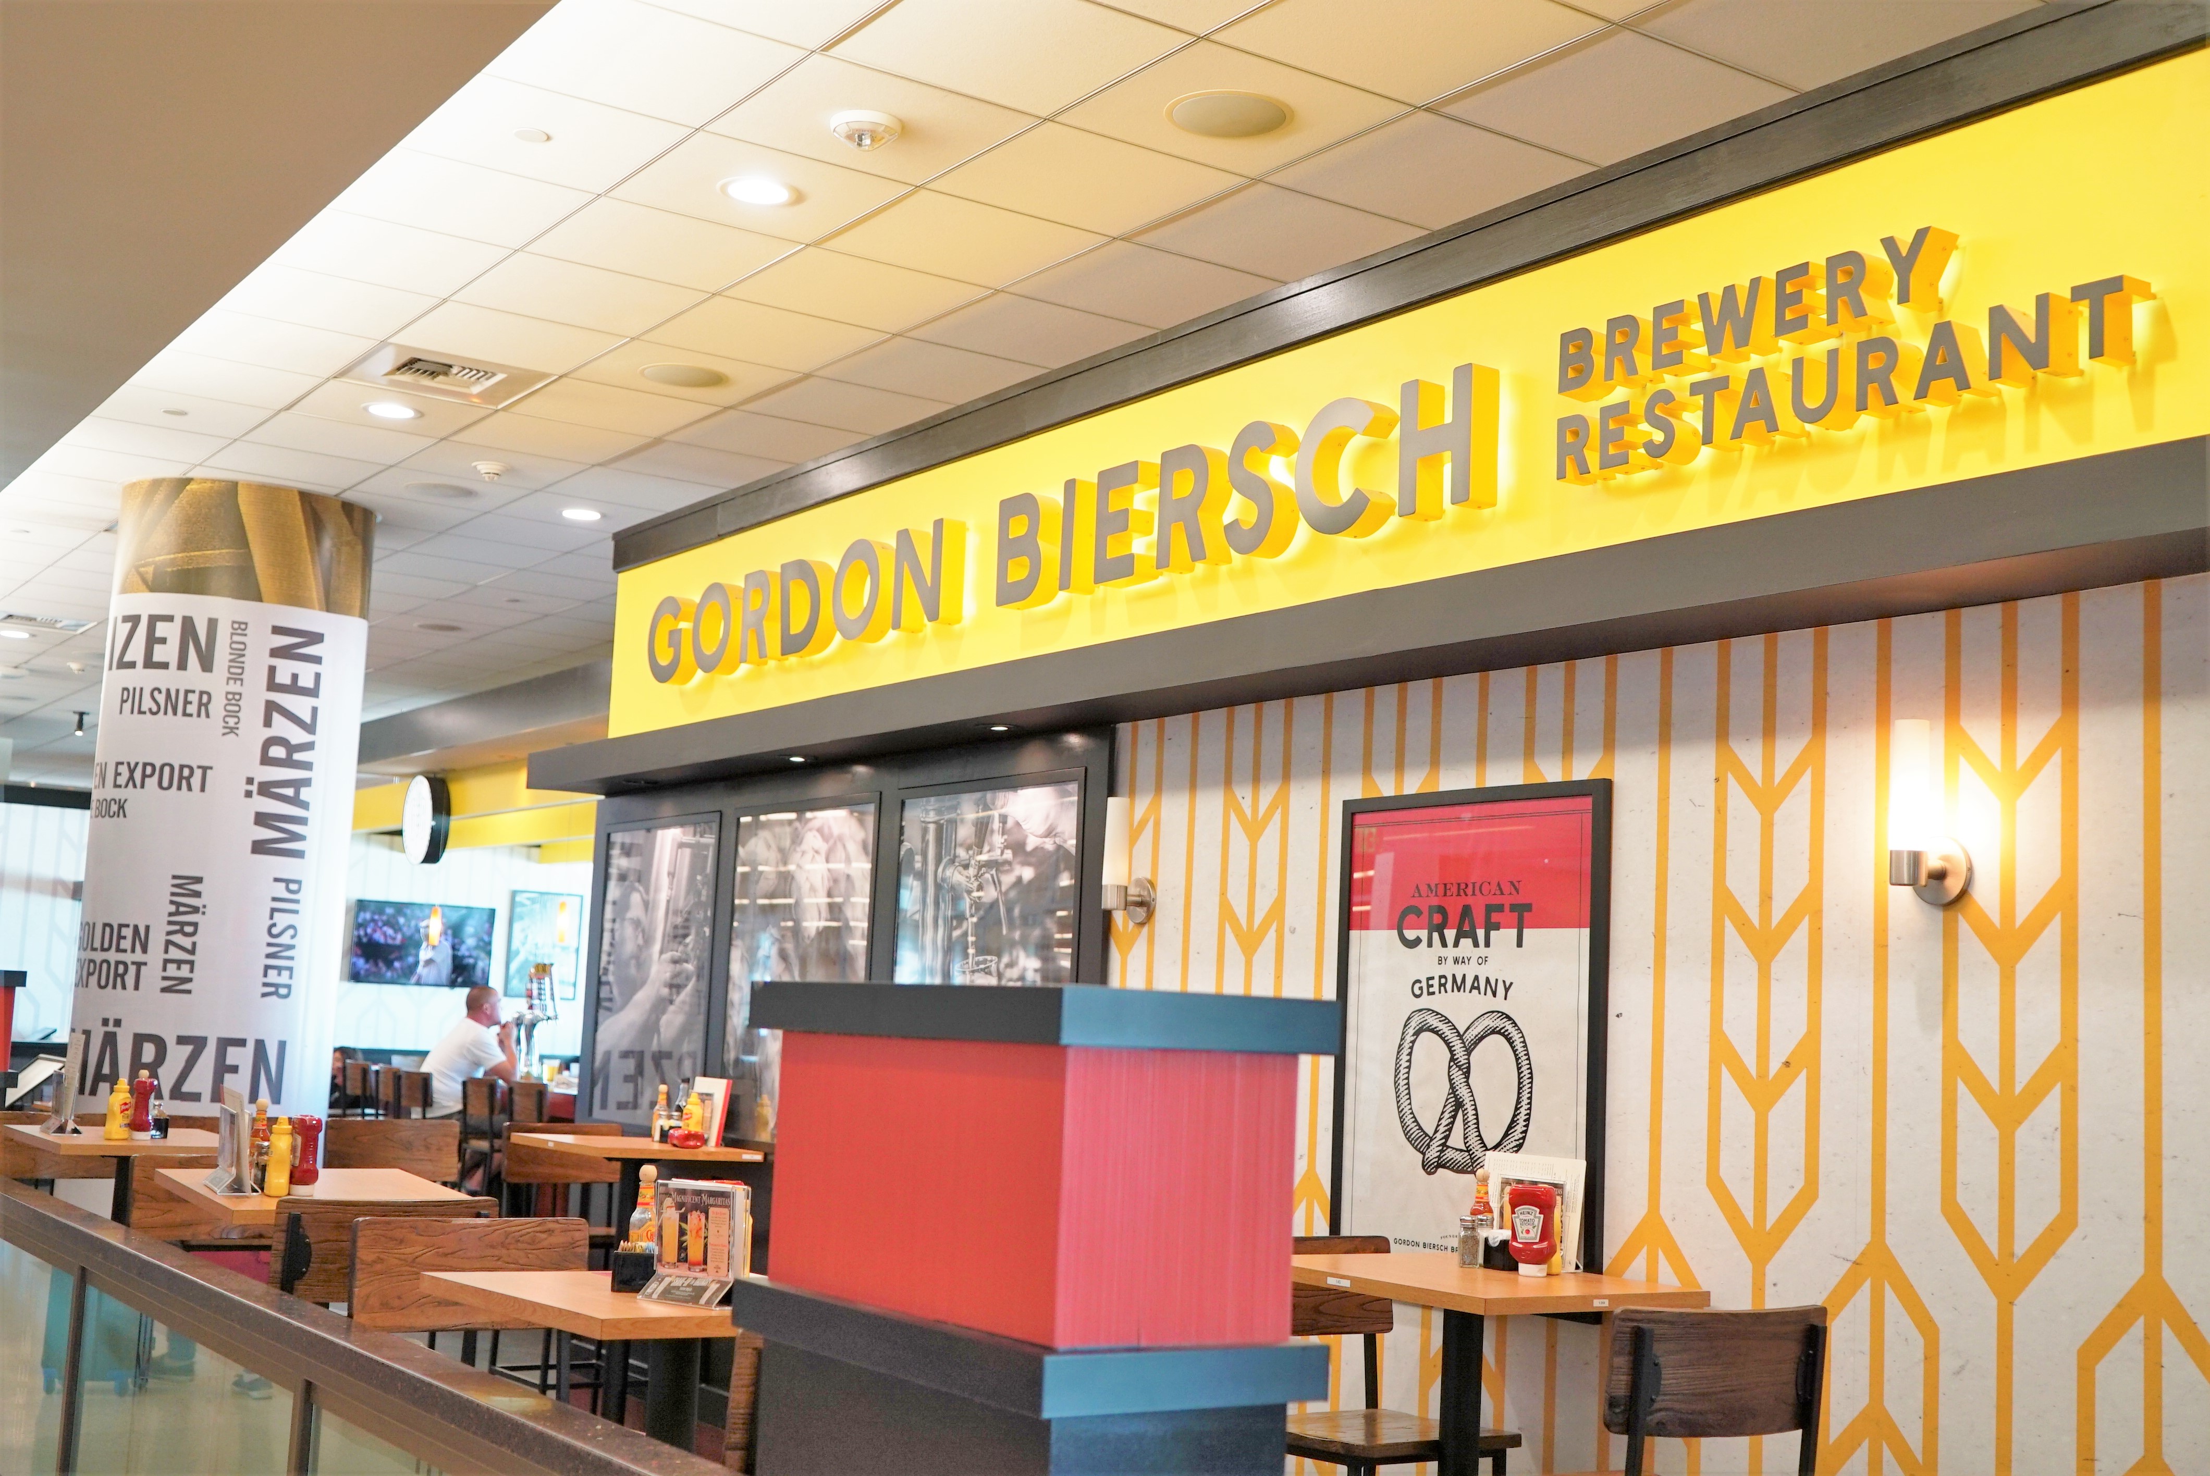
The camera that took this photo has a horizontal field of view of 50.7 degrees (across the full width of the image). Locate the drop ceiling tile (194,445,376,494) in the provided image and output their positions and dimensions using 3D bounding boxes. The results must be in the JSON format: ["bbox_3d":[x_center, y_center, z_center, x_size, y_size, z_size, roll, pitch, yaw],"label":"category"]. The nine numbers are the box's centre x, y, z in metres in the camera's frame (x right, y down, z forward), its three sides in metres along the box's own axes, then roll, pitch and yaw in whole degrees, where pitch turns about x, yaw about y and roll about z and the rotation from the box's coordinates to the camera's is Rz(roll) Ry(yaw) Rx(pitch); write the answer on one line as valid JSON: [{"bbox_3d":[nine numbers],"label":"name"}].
[{"bbox_3d":[-3.311,-1.123,9.559,0.605,0.025,0.605,7,-8,-34],"label":"drop ceiling tile"}]

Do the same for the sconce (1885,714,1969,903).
[{"bbox_3d":[1.528,0.141,4.355,0.146,0.339,0.128,7,-8,-34],"label":"sconce"}]

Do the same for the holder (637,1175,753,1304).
[{"bbox_3d":[-0.666,0.836,3.876,0.168,0.197,0.110,-2,-8,34],"label":"holder"}]

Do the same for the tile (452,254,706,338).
[{"bbox_3d":[-1.588,-1.339,7.052,0.605,0.025,0.605,7,-8,-34],"label":"tile"}]

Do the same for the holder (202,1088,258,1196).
[{"bbox_3d":[-1.983,0.916,5.309,0.095,0.225,0.200,6,-7,-27],"label":"holder"}]

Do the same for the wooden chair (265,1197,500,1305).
[{"bbox_3d":[-1.655,1.550,5.049,0.460,1.120,0.480,7,-8,-35],"label":"wooden chair"}]

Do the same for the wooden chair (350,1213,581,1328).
[{"bbox_3d":[-1.180,1.503,4.444,0.460,1.120,0.480,7,-8,-35],"label":"wooden chair"}]

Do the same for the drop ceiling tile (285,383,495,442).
[{"bbox_3d":[-2.611,-1.209,8.545,0.603,0.020,0.603,7,-8,-34],"label":"drop ceiling tile"}]

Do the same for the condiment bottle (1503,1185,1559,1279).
[{"bbox_3d":[0.904,1.036,4.908,0.095,0.184,0.060,-1,-7,25],"label":"condiment bottle"}]

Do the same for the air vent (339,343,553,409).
[{"bbox_3d":[-2.268,-1.261,8.036,0.605,0.040,0.605,7,-8,-34],"label":"air vent"}]

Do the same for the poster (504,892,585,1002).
[{"bbox_3d":[-3.890,1.451,16.227,0.510,0.720,0.035,7,-8,-34],"label":"poster"}]

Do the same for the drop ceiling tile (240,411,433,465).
[{"bbox_3d":[-2.960,-1.163,9.044,0.605,0.018,0.605,7,-8,-34],"label":"drop ceiling tile"}]

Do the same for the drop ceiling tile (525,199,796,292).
[{"bbox_3d":[-1.243,-1.382,6.550,0.605,0.025,0.605,7,-8,-34],"label":"drop ceiling tile"}]

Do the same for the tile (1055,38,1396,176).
[{"bbox_3d":[0.294,-1.442,5.357,0.605,0.020,0.605,7,-8,-34],"label":"tile"}]

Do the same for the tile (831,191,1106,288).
[{"bbox_3d":[-0.394,-1.359,6.371,0.605,0.018,0.605,7,-8,-34],"label":"tile"}]

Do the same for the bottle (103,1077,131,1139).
[{"bbox_3d":[-3.130,1.180,7.400,0.050,0.195,0.070,-1,-8,27],"label":"bottle"}]

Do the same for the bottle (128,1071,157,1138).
[{"bbox_3d":[-3.068,1.182,7.450,0.052,0.198,0.070,9,-10,-44],"label":"bottle"}]

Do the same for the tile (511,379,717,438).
[{"bbox_3d":[-1.765,-1.190,8.380,0.603,0.020,0.603,7,-8,-34],"label":"tile"}]

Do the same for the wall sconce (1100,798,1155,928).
[{"bbox_3d":[0.063,0.344,6.490,0.146,0.345,0.128,7,-8,-34],"label":"wall sconce"}]

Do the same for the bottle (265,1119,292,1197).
[{"bbox_3d":[-1.922,0.976,5.447,0.060,0.176,0.055,5,-7,-19],"label":"bottle"}]

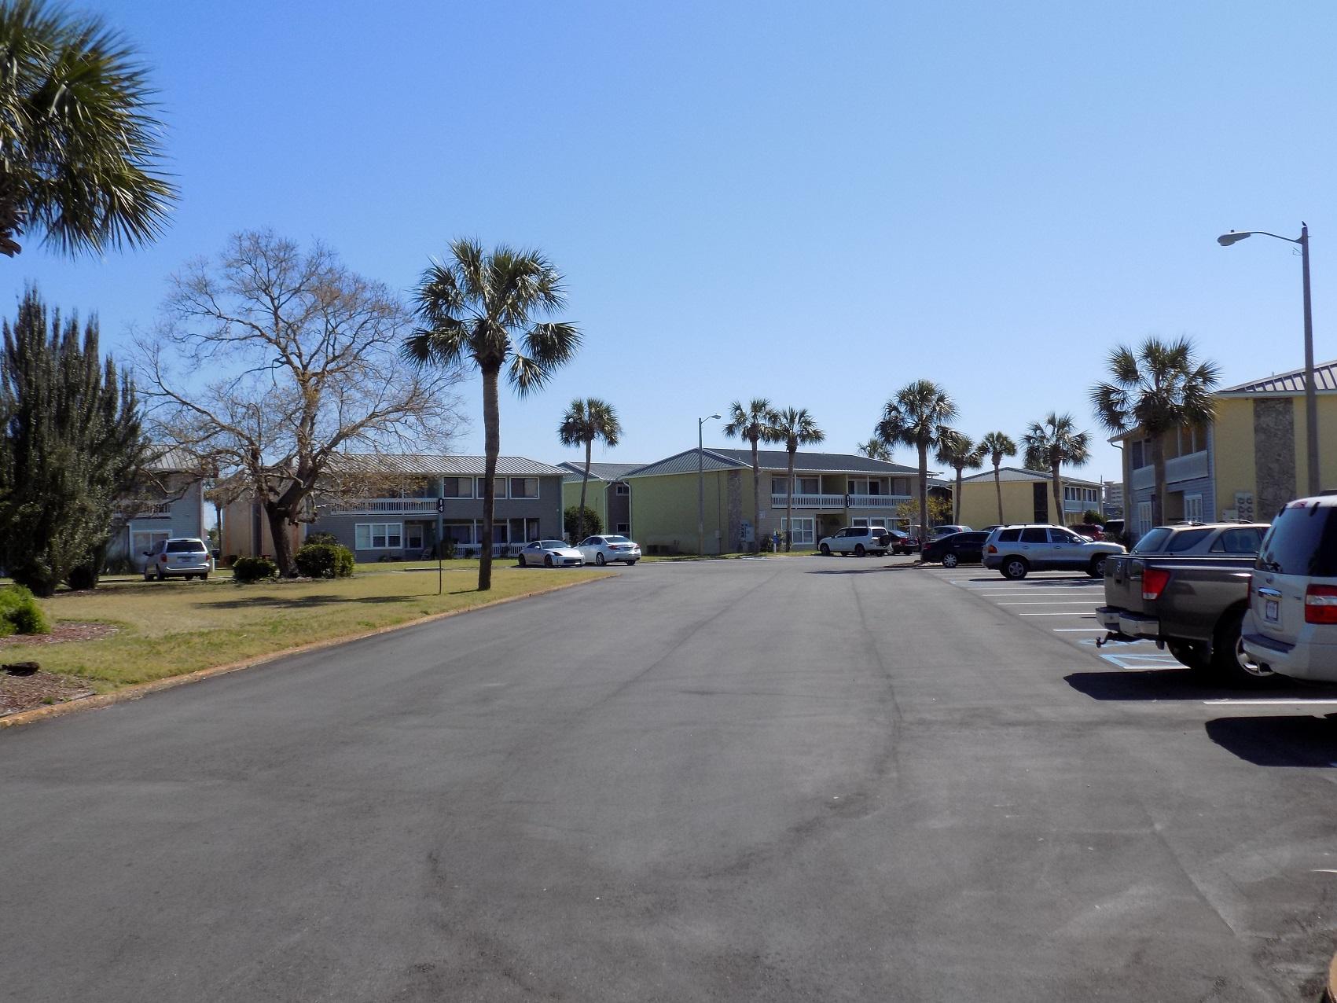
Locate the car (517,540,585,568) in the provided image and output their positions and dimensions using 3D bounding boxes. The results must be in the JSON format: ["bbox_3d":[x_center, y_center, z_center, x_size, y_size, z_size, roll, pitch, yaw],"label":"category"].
[{"bbox_3d":[-6.064,2.651,59.619,1.820,1.320,4.310,0,-2,-32],"label":"car"}]

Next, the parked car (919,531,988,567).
[{"bbox_3d":[12.716,1.896,46.938,4.850,1.470,1.840,-1,-1,9],"label":"parked car"}]

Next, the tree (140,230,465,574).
[{"bbox_3d":[-14.850,-4.052,47.000,13.100,14.200,12.500,-1,-1,0],"label":"tree"}]

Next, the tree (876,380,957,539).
[{"bbox_3d":[10.684,-1.360,49.900,3.380,8.000,3.380,-1,-1,0],"label":"tree"}]

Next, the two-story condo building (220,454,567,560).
[{"bbox_3d":[-19.579,0.286,81.912,19.200,7.500,16.400,0,-2,-37],"label":"two-story condo building"}]

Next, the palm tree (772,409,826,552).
[{"bbox_3d":[8.181,-1.339,72.600,3.370,9.100,3.370,-1,-1,0],"label":"palm tree"}]

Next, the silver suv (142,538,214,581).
[{"bbox_3d":[-21.018,2.473,49.525,1.980,1.750,4.980,0,-2,-31],"label":"silver suv"}]

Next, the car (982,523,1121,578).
[{"bbox_3d":[12.084,1.519,36.239,4.500,1.700,1.830,-1,-1,9],"label":"car"}]

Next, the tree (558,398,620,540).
[{"bbox_3d":[-5.142,-1.508,74.649,3.895,10.275,3.895,-1,-2,-4],"label":"tree"}]

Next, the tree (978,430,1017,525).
[{"bbox_3d":[24.126,-0.873,85.123,2.835,8.517,2.835,-2,-2,16],"label":"tree"}]

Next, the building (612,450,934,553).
[{"bbox_3d":[8.562,-0.078,87.184,19.900,7.500,14.000,0,-2,-41],"label":"building"}]

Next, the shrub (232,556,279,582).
[{"bbox_3d":[-15.295,2.479,42.900,1.750,1.050,1.700,-1,-1,0],"label":"shrub"}]

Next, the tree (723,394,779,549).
[{"bbox_3d":[5.103,-1.493,71.200,3.370,9.500,3.370,-1,-1,0],"label":"tree"}]

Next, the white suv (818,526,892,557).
[{"bbox_3d":[10.682,2.297,66.200,1.780,1.730,4.660,0,-2,-35],"label":"white suv"}]

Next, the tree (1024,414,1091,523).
[{"bbox_3d":[22.751,-1.113,68.118,3.923,8.128,3.923,-2,-2,19],"label":"tree"}]

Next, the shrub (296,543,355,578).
[{"bbox_3d":[-14.116,2.357,47.422,2.400,1.500,2.200,-1,-2,-16],"label":"shrub"}]

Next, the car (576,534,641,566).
[{"bbox_3d":[-3.325,2.509,59.121,1.880,1.480,4.930,0,-2,-28],"label":"car"}]

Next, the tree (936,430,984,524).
[{"bbox_3d":[20.073,-0.789,80.119,3.245,8.225,3.245,-2,-2,14],"label":"tree"}]

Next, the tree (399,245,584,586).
[{"bbox_3d":[-5.207,-2.500,33.647,5.043,10.123,5.043,-1,-2,-9],"label":"tree"}]

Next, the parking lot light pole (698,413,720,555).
[{"bbox_3d":[2.590,-1.044,70.852,0.400,8.750,2.200,0,-2,-37],"label":"parking lot light pole"}]

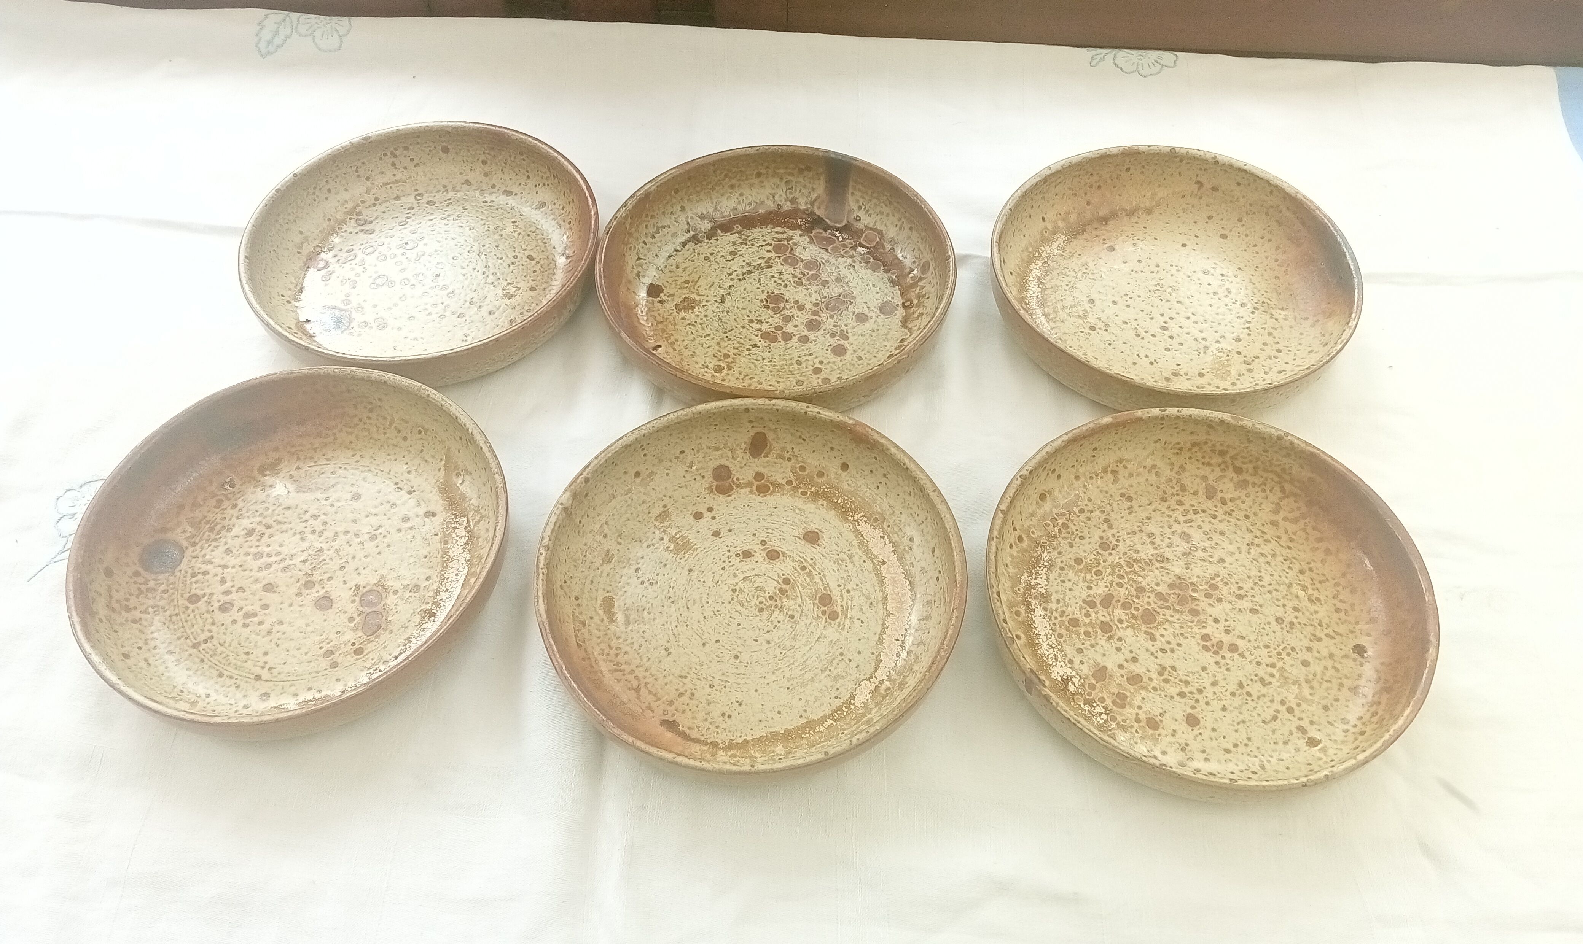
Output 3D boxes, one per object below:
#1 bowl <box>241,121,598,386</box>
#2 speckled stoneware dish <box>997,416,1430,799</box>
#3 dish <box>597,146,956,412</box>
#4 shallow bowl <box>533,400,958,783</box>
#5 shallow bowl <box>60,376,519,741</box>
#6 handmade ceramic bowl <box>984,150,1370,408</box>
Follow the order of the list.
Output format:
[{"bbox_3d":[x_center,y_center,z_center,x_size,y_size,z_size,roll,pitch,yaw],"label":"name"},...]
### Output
[{"bbox_3d":[-0.210,-0.124,0.742,0.198,0.041,0.198,0,53,0],"label":"bowl"},{"bbox_3d":[0.190,0.062,0.605,0.202,0.041,0.202,1,53,0],"label":"speckled stoneware dish"},{"bbox_3d":[-0.006,-0.105,0.730,0.200,0.041,0.200,0,53,0],"label":"dish"},{"bbox_3d":[-0.019,0.057,0.607,0.201,0.041,0.201,0,53,0],"label":"shallow bowl"},{"bbox_3d":[-0.236,0.038,0.619,0.199,0.041,0.199,0,53,0],"label":"shallow bowl"},{"bbox_3d":[0.216,-0.107,0.733,0.199,0.041,0.199,0,53,0],"label":"handmade ceramic bowl"}]

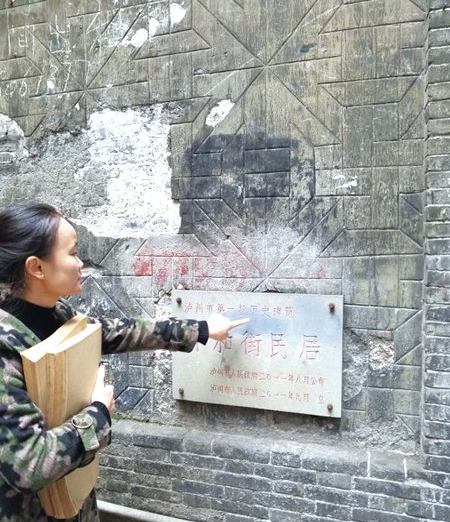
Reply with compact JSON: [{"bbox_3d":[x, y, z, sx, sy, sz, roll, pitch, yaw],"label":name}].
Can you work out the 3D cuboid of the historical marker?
[{"bbox_3d":[0.122,0.379,1.919,0.733,0.491,0.035,1,3,17],"label":"historical marker"}]

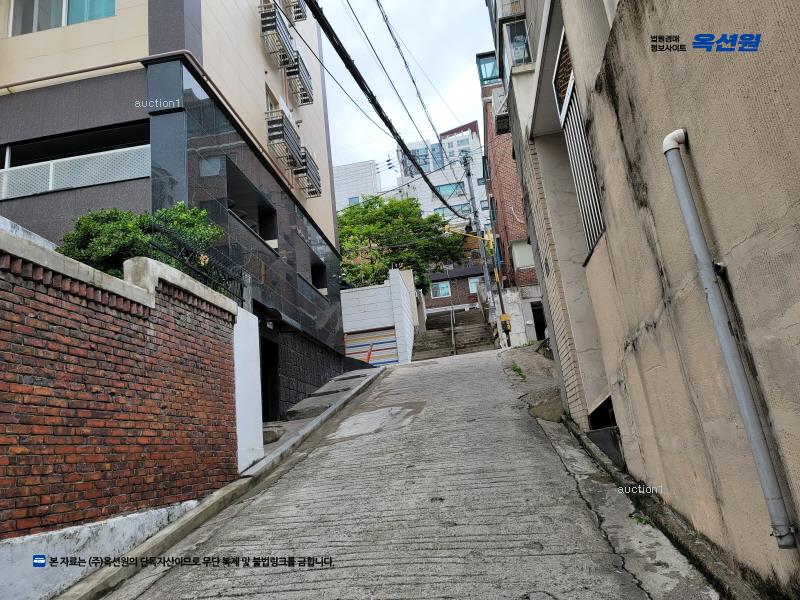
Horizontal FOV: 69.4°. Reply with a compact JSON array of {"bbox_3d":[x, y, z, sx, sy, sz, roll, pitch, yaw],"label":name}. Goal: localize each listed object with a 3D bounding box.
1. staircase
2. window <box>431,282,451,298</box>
[{"bbox_3d":[2.178,1.271,23.379,2.950,3.100,6.200,-9,-16,7],"label":"staircase"},{"bbox_3d":[2.182,-0.485,31.162,1.040,0.860,0.120,-9,-16,7],"label":"window"}]

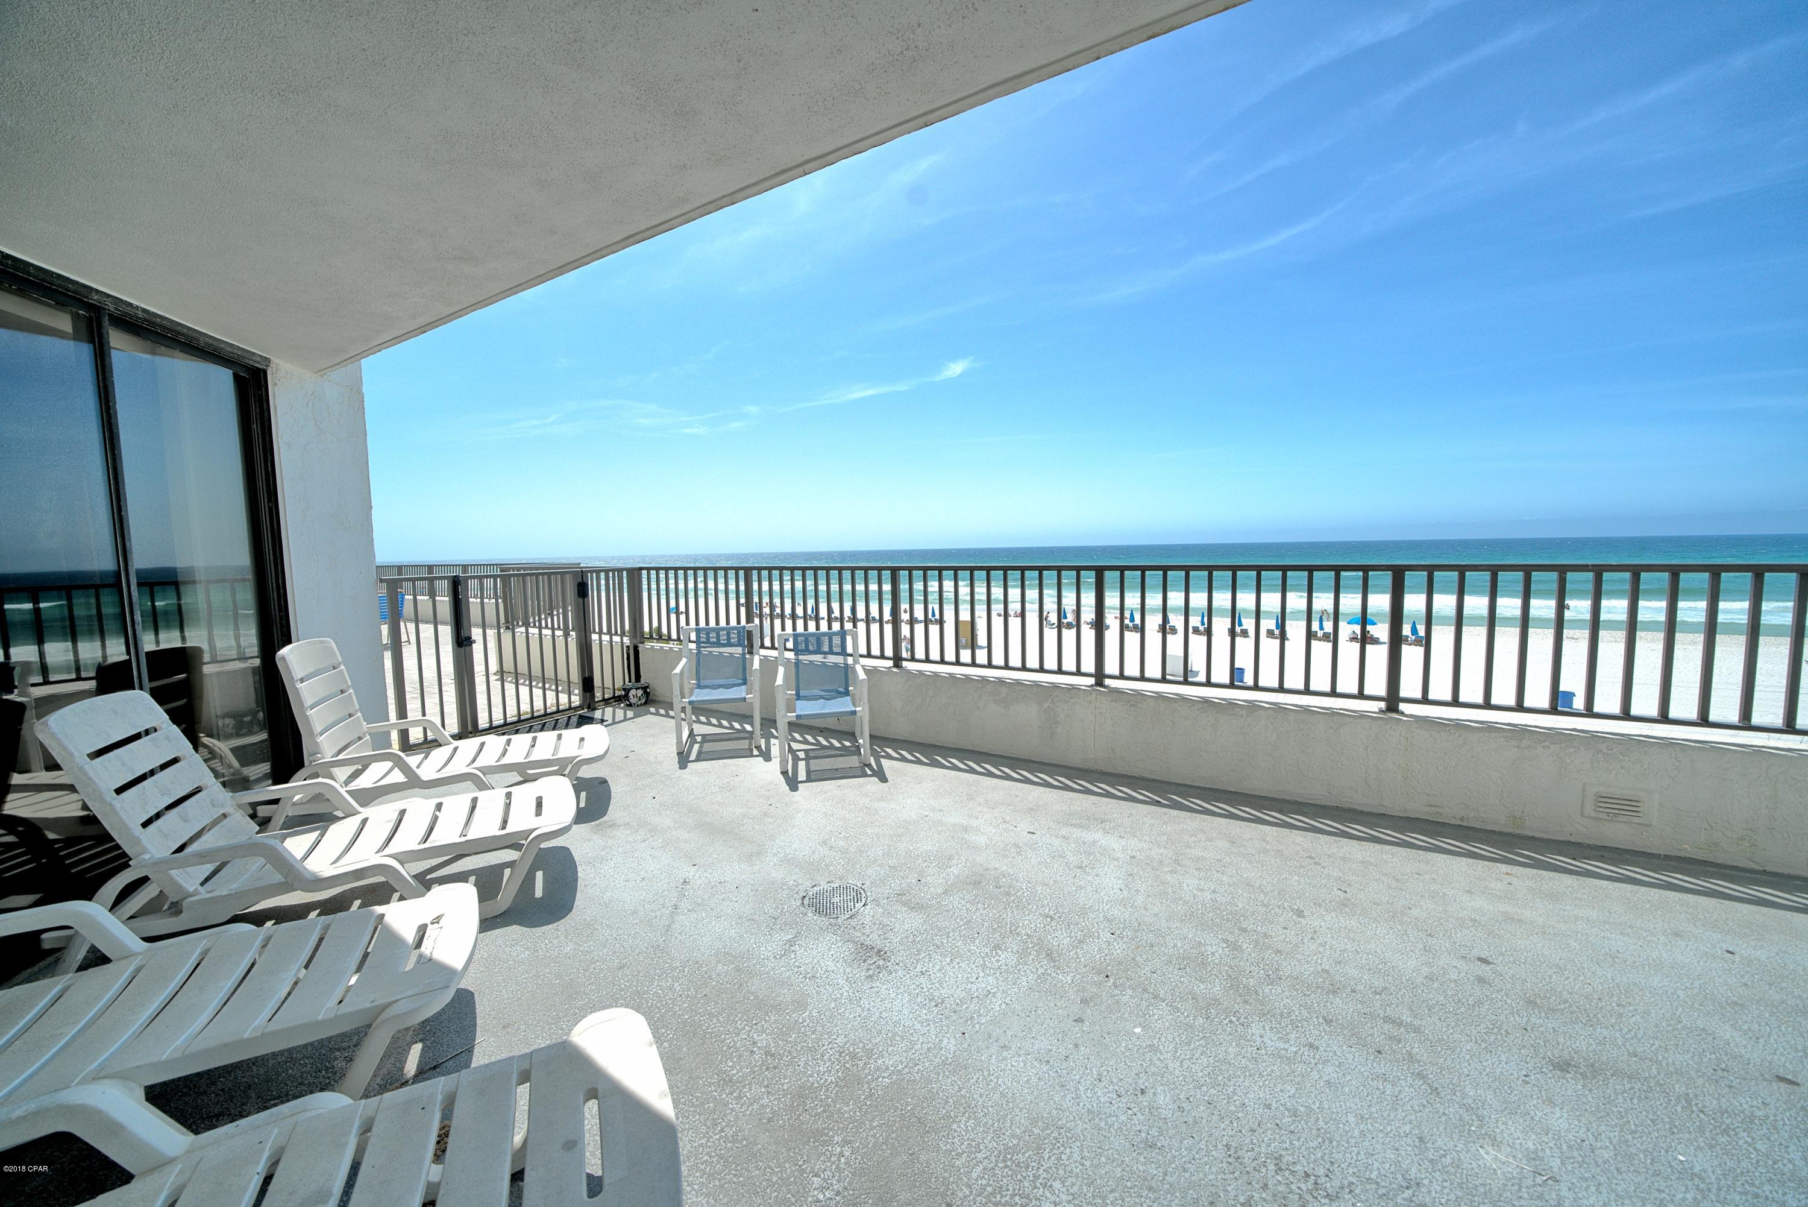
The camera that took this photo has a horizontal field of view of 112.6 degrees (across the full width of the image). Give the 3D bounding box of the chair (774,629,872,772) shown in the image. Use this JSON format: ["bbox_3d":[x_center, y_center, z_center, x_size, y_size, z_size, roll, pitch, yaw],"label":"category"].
[{"bbox_3d":[-0.577,0.650,4.260,0.598,0.864,0.593,-2,5,-11],"label":"chair"}]

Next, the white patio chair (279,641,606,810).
[{"bbox_3d":[-2.517,0.676,3.401,1.526,1.027,0.708,-3,5,-26],"label":"white patio chair"}]

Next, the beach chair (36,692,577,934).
[{"bbox_3d":[-2.208,0.777,2.467,1.526,0.972,0.708,-4,6,-31],"label":"beach chair"}]

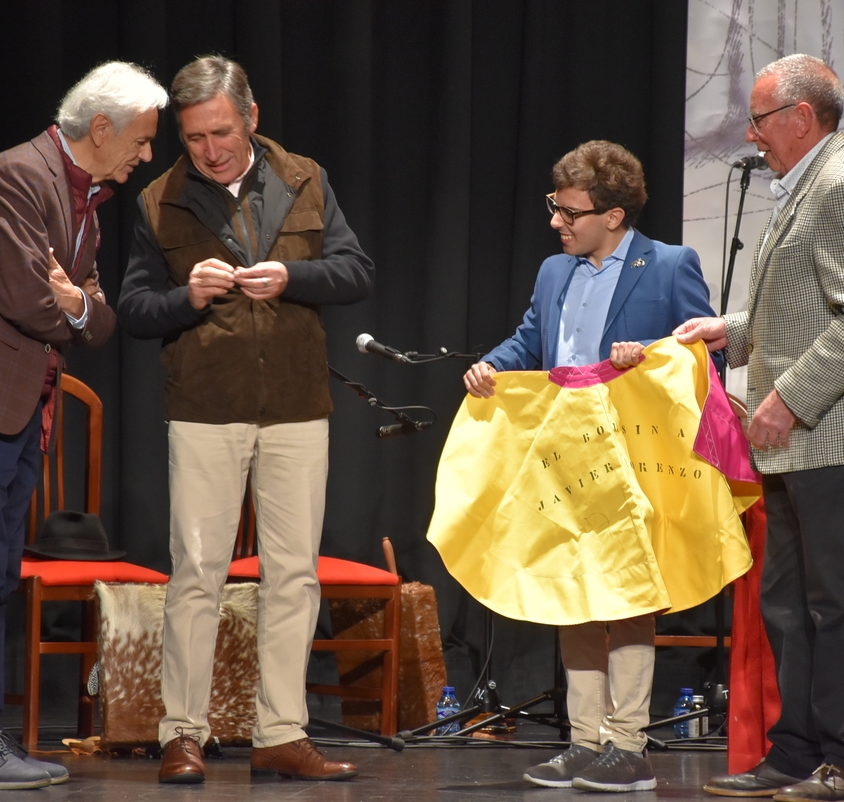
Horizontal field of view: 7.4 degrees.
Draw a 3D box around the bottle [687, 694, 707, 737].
[{"bbox_3d":[0.742,0.852,17.450,0.055,0.122,0.055,0,1,0],"label":"bottle"}]

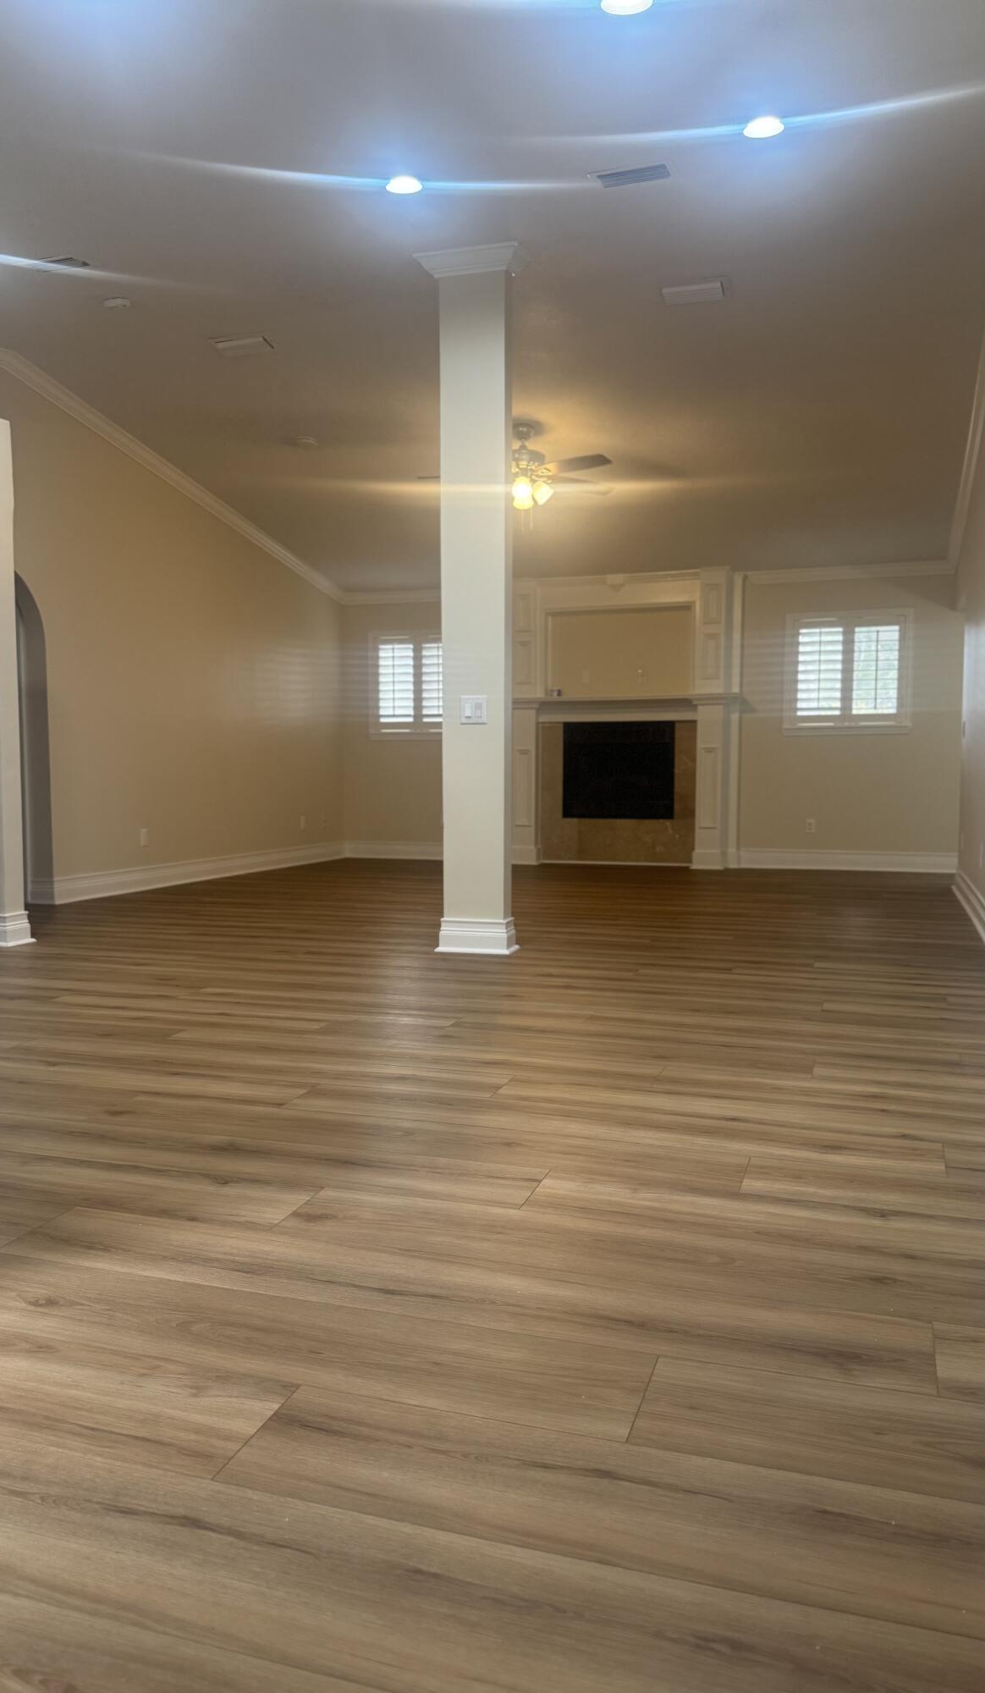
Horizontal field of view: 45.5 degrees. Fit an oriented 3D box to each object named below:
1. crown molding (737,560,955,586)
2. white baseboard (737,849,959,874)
[{"bbox_3d":[2.965,-2.283,9.820,1.680,0.095,0.090,1,4,19],"label":"crown molding"},{"bbox_3d":[2.991,0.128,9.994,1.750,0.145,0.025,1,4,19],"label":"white baseboard"}]

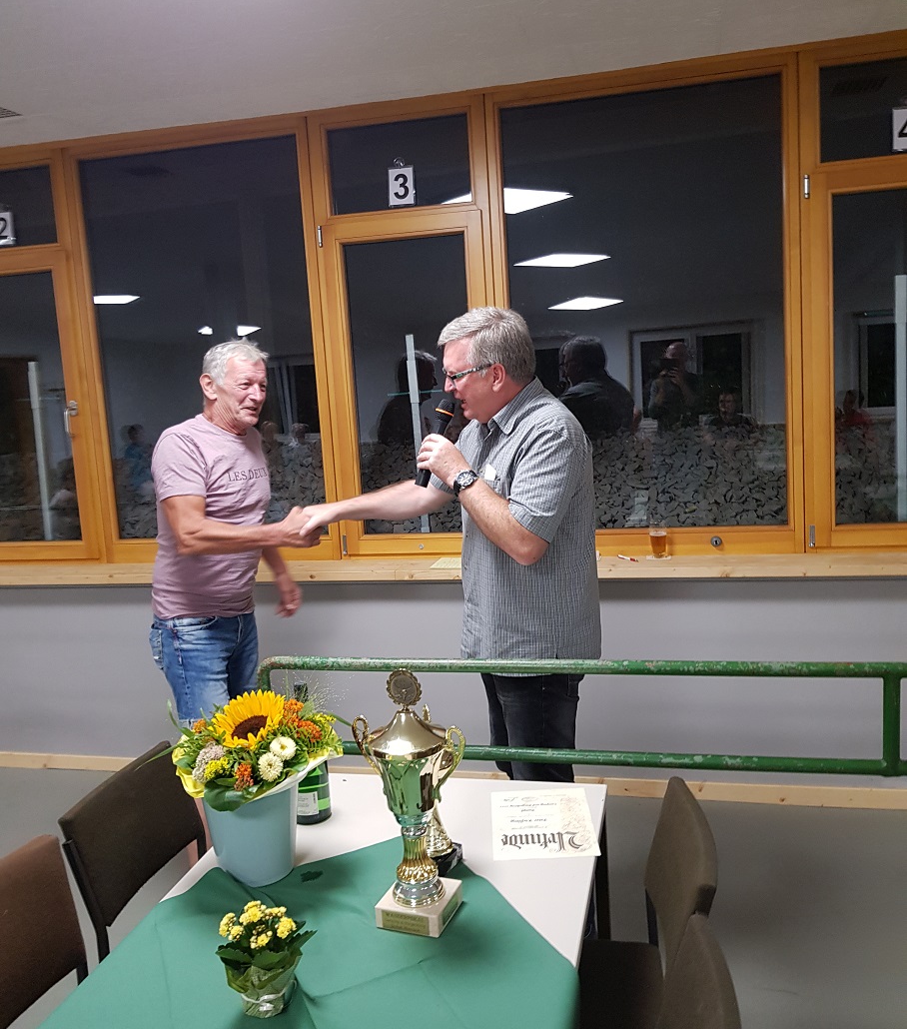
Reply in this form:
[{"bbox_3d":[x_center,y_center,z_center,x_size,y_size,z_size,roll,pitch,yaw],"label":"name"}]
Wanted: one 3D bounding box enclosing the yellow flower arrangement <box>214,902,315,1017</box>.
[{"bbox_3d":[-0.287,0.671,1.386,0.150,0.175,0.135,-6,8,-15],"label":"yellow flower arrangement"}]

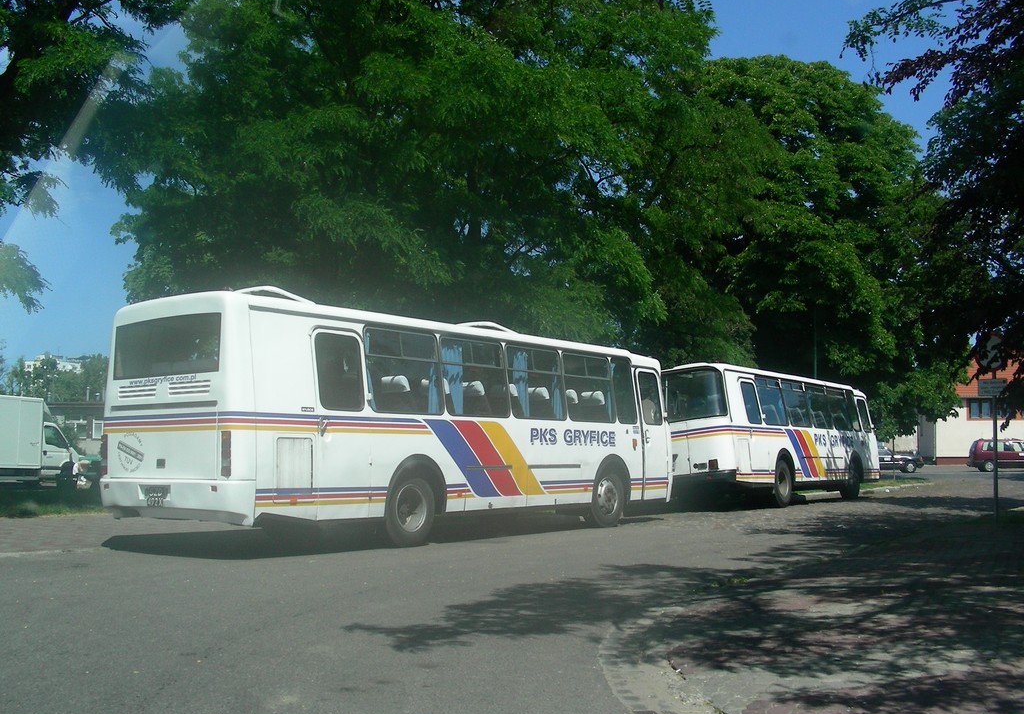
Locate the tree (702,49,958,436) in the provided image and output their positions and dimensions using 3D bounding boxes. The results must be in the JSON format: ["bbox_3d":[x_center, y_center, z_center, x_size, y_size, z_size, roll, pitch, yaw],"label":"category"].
[{"bbox_3d":[10.900,-3.300,40.700,10.300,15.600,10.000,0,-5,0],"label":"tree"}]

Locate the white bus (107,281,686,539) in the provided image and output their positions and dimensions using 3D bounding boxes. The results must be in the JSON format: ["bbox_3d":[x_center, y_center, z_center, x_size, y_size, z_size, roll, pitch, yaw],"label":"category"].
[{"bbox_3d":[-1.095,1.071,17.234,2.520,3.280,10.200,-4,-6,36],"label":"white bus"}]

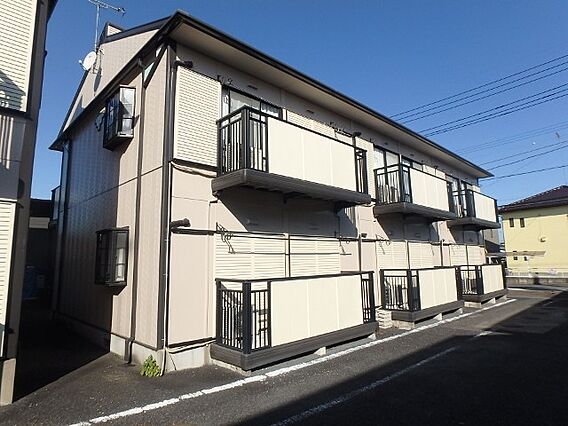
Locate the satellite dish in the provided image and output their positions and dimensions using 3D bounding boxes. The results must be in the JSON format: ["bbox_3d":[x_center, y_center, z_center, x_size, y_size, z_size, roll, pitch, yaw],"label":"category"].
[{"bbox_3d":[-4.783,-3.705,8.400,0.470,0.500,0.360,-4,-8,24],"label":"satellite dish"}]

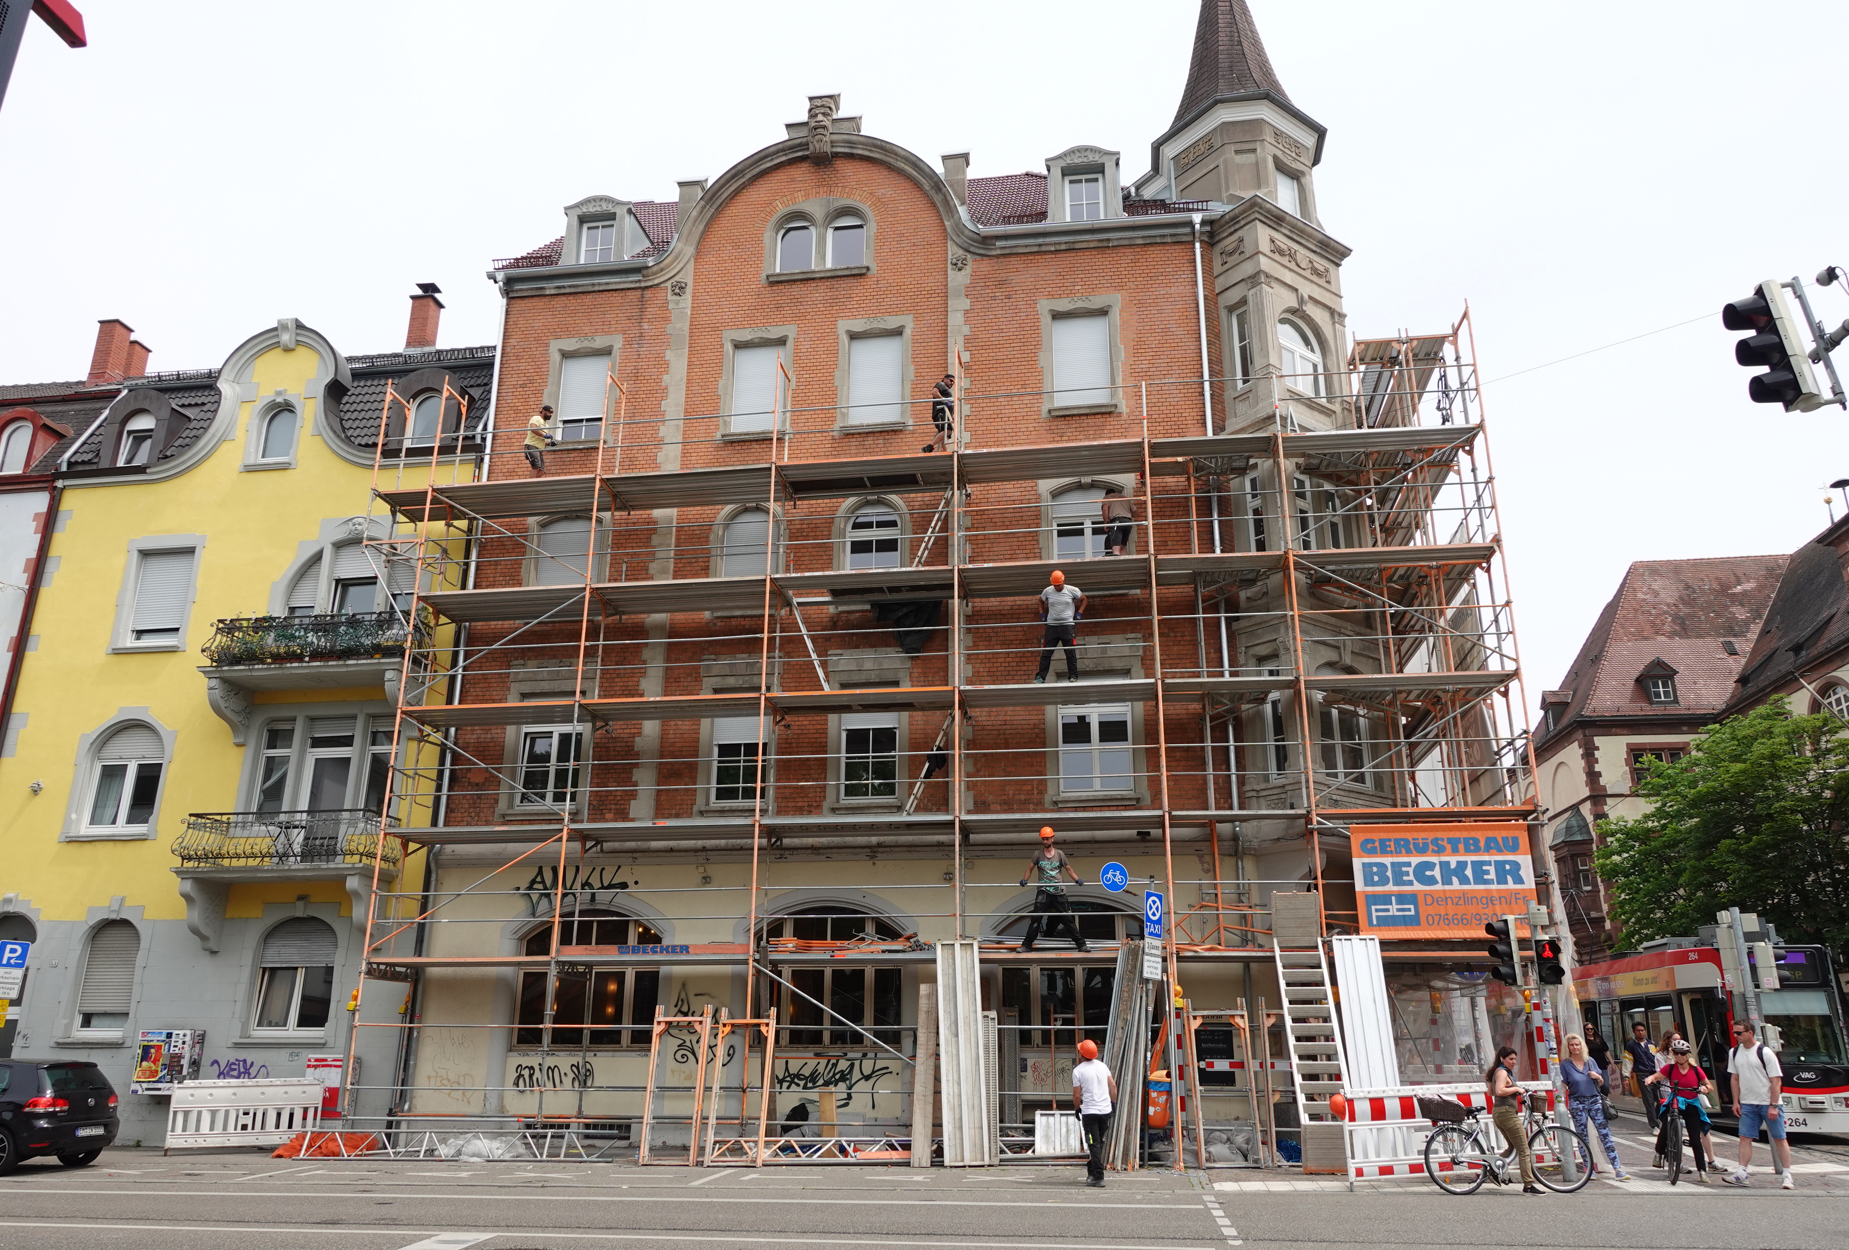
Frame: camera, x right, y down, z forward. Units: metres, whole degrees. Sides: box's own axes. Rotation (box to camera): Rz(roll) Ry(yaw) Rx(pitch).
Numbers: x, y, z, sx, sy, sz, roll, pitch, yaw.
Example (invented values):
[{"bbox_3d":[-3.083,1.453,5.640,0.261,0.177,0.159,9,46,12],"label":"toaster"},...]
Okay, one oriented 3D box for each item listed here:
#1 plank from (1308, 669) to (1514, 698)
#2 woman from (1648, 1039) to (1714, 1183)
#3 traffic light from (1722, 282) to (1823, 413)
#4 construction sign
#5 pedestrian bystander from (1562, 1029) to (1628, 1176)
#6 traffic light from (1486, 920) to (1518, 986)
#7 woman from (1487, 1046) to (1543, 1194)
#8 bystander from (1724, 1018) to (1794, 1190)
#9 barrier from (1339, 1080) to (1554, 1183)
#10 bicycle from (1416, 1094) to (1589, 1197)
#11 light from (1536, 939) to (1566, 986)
[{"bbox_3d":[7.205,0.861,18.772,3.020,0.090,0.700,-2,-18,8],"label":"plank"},{"bbox_3d":[9.292,5.916,15.352,0.660,1.598,0.500,-10,-21,28],"label":"woman"},{"bbox_3d":[5.316,-1.740,7.854,0.340,0.800,0.280,-12,-14,17],"label":"traffic light"},{"bbox_3d":[7.235,3.559,17.439,2.345,1.565,0.040,-2,-18,8],"label":"construction sign"},{"bbox_3d":[8.241,5.884,15.388,0.620,1.671,0.380,-9,-20,25],"label":"pedestrian bystander"},{"bbox_3d":[7.526,4.245,16.237,0.340,0.880,0.250,0,-18,0],"label":"traffic light"},{"bbox_3d":[6.794,5.650,14.368,0.530,1.547,0.460,-3,-19,11],"label":"woman"},{"bbox_3d":[9.692,5.538,14.574,0.440,1.831,0.560,13,-22,-34],"label":"bystander"},{"bbox_3d":[6.264,5.970,14.725,3.230,1.050,0.250,8,-20,-22],"label":"barrier"},{"bbox_3d":[6.546,5.843,14.151,1.800,1.110,0.600,-1,-18,3],"label":"bicycle"},{"bbox_3d":[8.027,4.322,16.060,0.280,0.590,0.250,-2,-18,8],"label":"light"}]

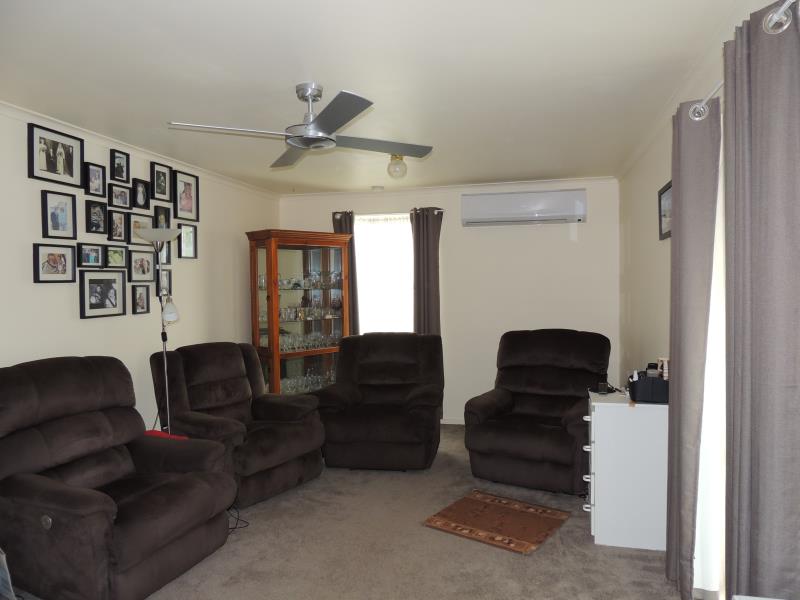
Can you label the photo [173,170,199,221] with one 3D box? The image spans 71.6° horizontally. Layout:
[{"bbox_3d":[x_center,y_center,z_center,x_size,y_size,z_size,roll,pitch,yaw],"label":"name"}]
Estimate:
[{"bbox_3d":[-1.649,-0.797,4.299,0.024,0.361,0.291,0,2,13],"label":"photo"}]

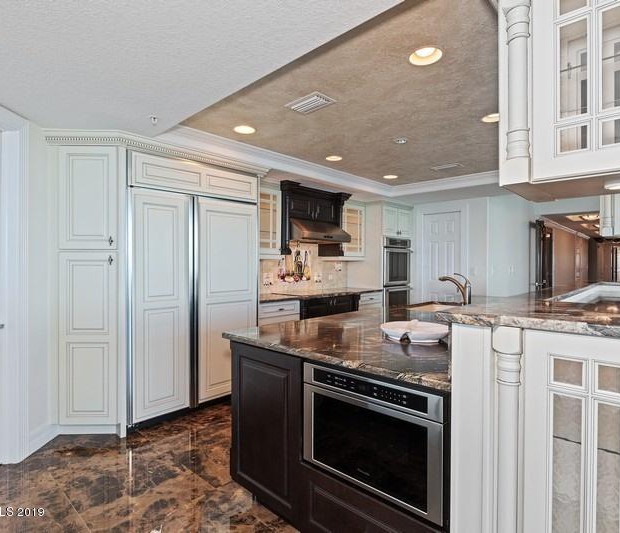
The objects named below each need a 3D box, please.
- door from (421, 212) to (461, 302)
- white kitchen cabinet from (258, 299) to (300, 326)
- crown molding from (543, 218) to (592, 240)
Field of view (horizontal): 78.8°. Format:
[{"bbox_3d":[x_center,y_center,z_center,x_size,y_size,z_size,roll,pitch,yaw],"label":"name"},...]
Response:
[{"bbox_3d":[2.012,0.223,5.751,0.597,2.040,0.040,0,0,43],"label":"door"},{"bbox_3d":[-0.531,0.816,4.195,0.610,0.885,0.590,0,0,43],"label":"white kitchen cabinet"},{"bbox_3d":[7.019,-0.929,10.014,0.100,0.120,6.900,0,0,43],"label":"crown molding"}]

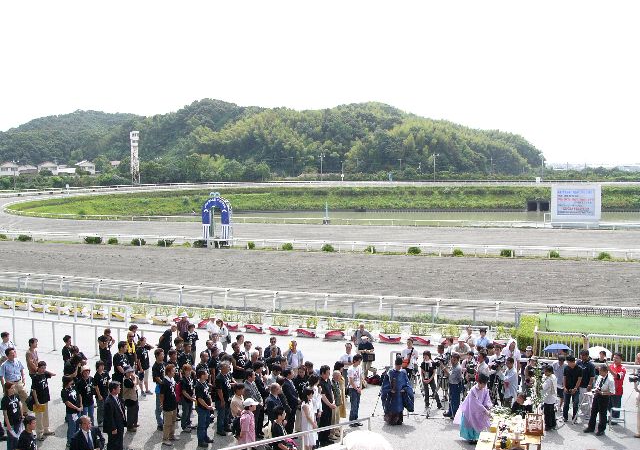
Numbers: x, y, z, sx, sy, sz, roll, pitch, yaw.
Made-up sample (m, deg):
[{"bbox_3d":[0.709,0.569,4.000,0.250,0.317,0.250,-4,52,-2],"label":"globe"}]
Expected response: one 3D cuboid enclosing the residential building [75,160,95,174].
[{"bbox_3d":[-106.145,-26.007,300.000,8.500,7.200,8.000,-2,5,-15],"label":"residential building"}]

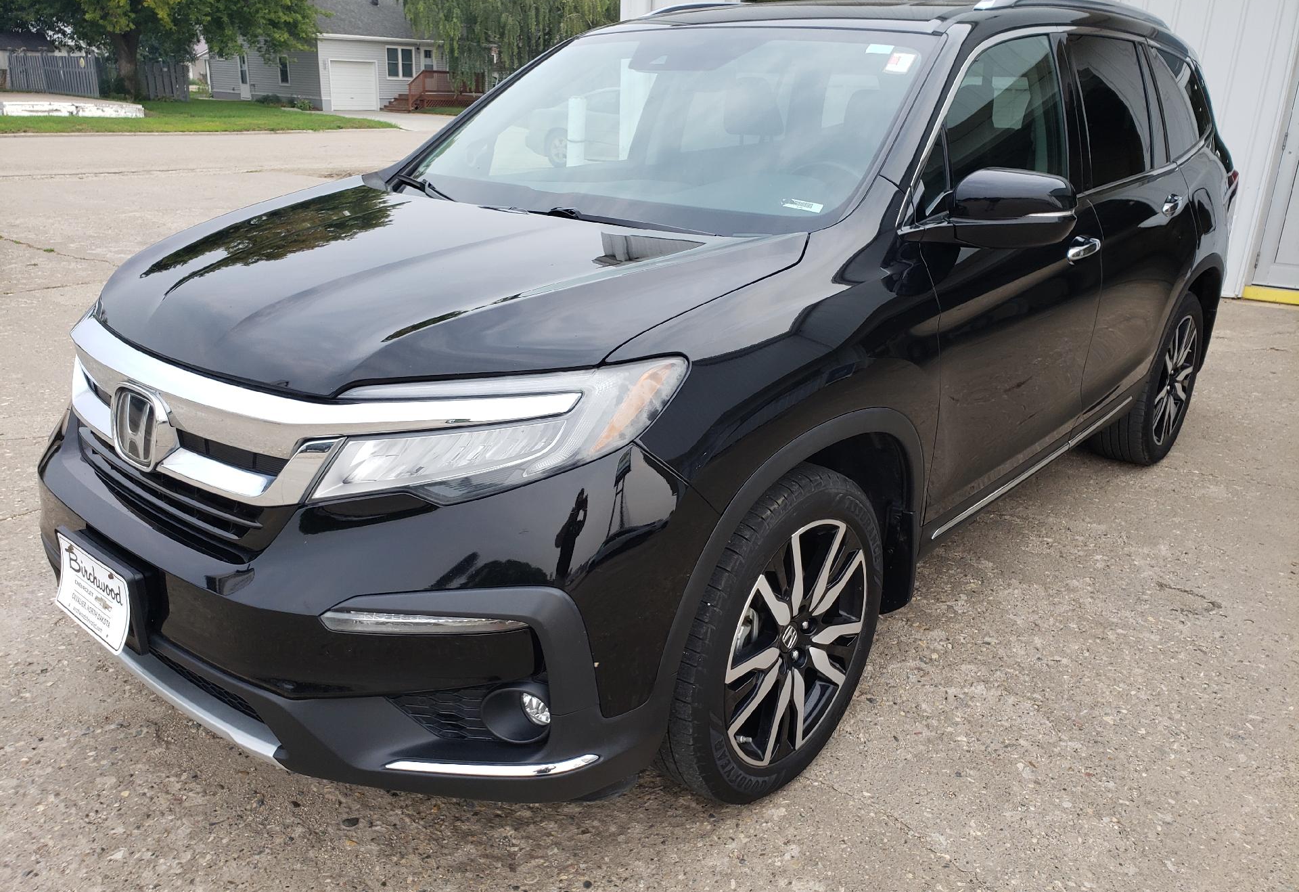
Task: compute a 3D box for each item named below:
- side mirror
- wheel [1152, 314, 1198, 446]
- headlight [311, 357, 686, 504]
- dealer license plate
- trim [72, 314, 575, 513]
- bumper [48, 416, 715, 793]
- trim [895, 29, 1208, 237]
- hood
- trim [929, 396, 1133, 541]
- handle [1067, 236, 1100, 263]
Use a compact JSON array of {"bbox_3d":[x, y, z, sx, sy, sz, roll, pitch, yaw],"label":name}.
[{"bbox_3d":[0.728,-0.511,2.139,0.255,0.190,0.380,16,25,39],"label":"side mirror"},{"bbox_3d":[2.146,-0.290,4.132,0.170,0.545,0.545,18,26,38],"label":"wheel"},{"bbox_3d":[-0.244,-0.027,1.644,0.637,0.250,0.190,2,20,3],"label":"headlight"},{"bbox_3d":[-1.085,0.283,1.883,0.305,0.152,0.020,16,11,39],"label":"dealer license plate"},{"bbox_3d":[-0.848,-0.106,2.035,1.580,0.210,0.440,16,25,39],"label":"trim"},{"bbox_3d":[-0.816,0.153,2.140,1.950,0.720,0.635,18,26,38],"label":"bumper"},{"bbox_3d":[1.411,-1.067,3.116,0.210,0.505,2.880,16,25,39],"label":"trim"},{"bbox_3d":[-0.604,-0.393,2.229,1.640,0.235,1.080,16,25,39],"label":"hood"},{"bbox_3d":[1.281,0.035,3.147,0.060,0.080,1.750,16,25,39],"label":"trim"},{"bbox_3d":[1.212,-0.565,2.747,0.055,0.050,0.230,18,26,38],"label":"handle"}]

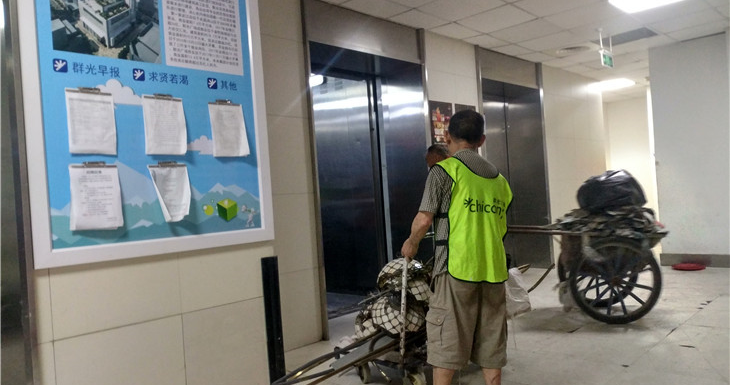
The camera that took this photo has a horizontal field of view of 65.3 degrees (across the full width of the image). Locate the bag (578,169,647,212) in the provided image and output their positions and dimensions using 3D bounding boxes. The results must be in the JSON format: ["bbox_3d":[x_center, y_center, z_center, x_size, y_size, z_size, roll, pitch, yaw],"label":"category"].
[{"bbox_3d":[2.122,-0.010,4.900,0.570,0.380,0.490,-3,0,7],"label":"bag"}]

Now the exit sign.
[{"bbox_3d":[2.666,-1.453,6.238,0.030,0.170,0.360,-4,-1,43],"label":"exit sign"}]

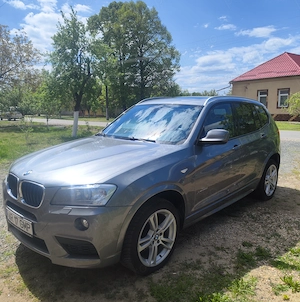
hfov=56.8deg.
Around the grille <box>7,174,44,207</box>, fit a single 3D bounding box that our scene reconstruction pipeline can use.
[{"bbox_3d":[-1.112,0.352,2.468,0.730,0.225,0.130,9,12,42],"label":"grille"}]

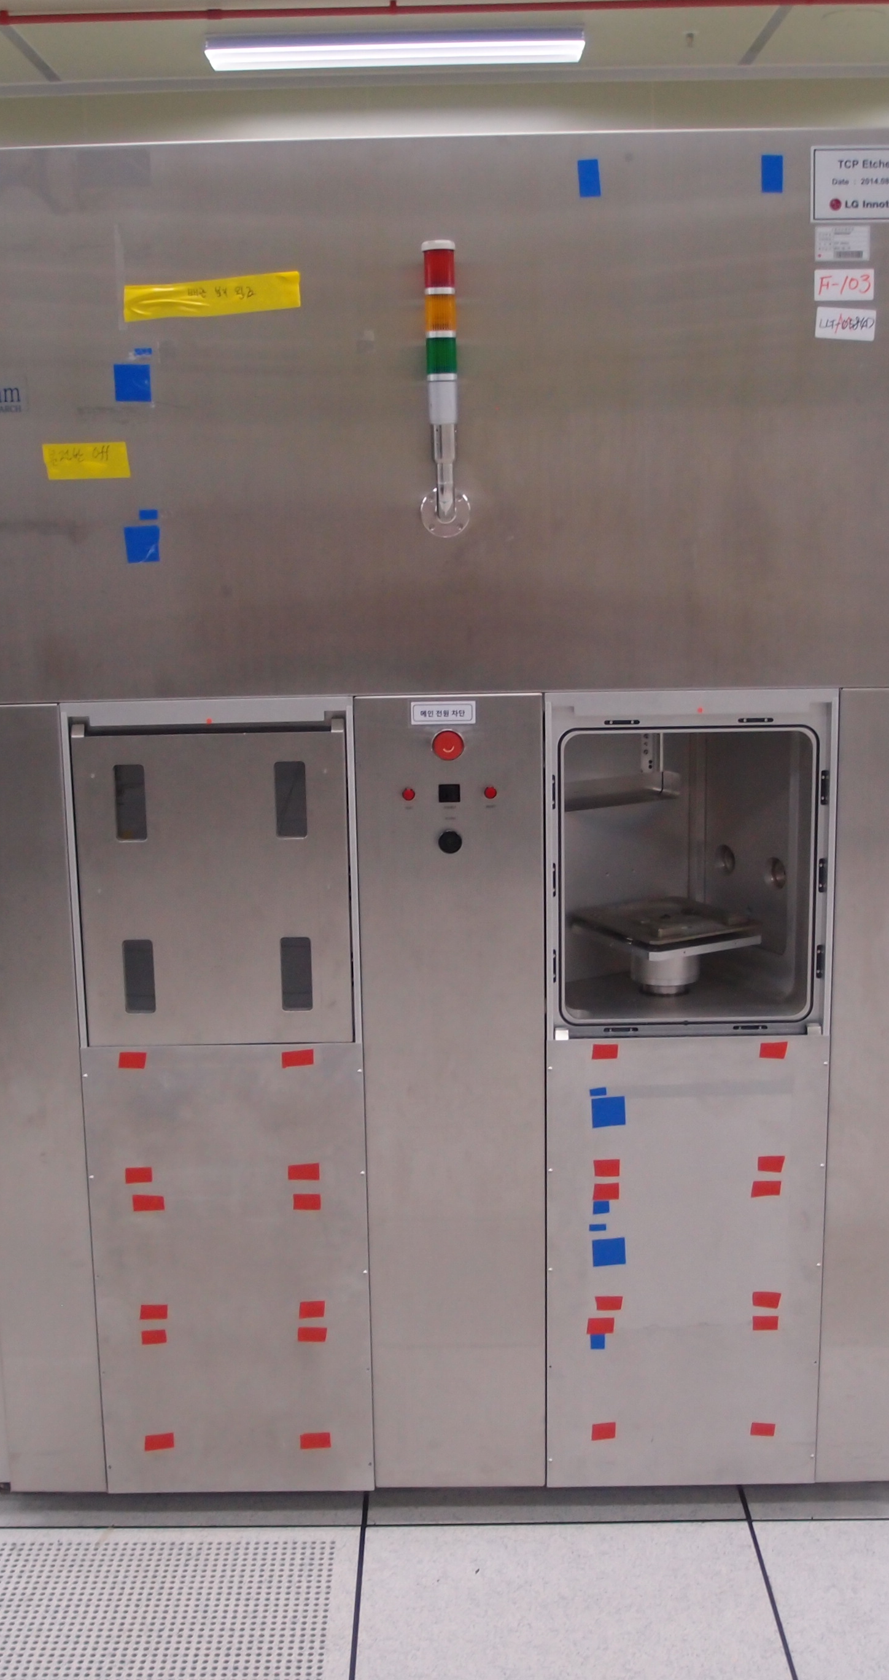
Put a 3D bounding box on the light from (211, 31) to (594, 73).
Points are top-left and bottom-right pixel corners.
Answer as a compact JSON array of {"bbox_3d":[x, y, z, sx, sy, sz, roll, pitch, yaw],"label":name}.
[{"bbox_3d":[-0.157,-2.579,5.936,1.220,0.055,0.300,-1,11,1],"label":"light"}]

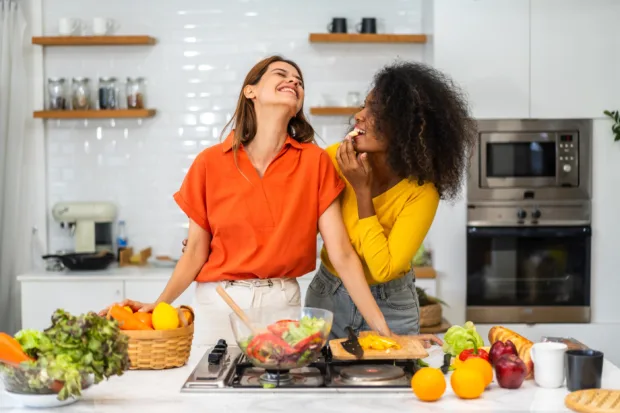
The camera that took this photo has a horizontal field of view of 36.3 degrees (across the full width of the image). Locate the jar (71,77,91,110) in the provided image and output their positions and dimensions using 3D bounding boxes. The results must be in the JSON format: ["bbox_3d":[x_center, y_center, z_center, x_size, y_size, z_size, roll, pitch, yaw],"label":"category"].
[{"bbox_3d":[-1.205,-0.580,4.980,0.092,0.176,0.092,0,3,0],"label":"jar"}]

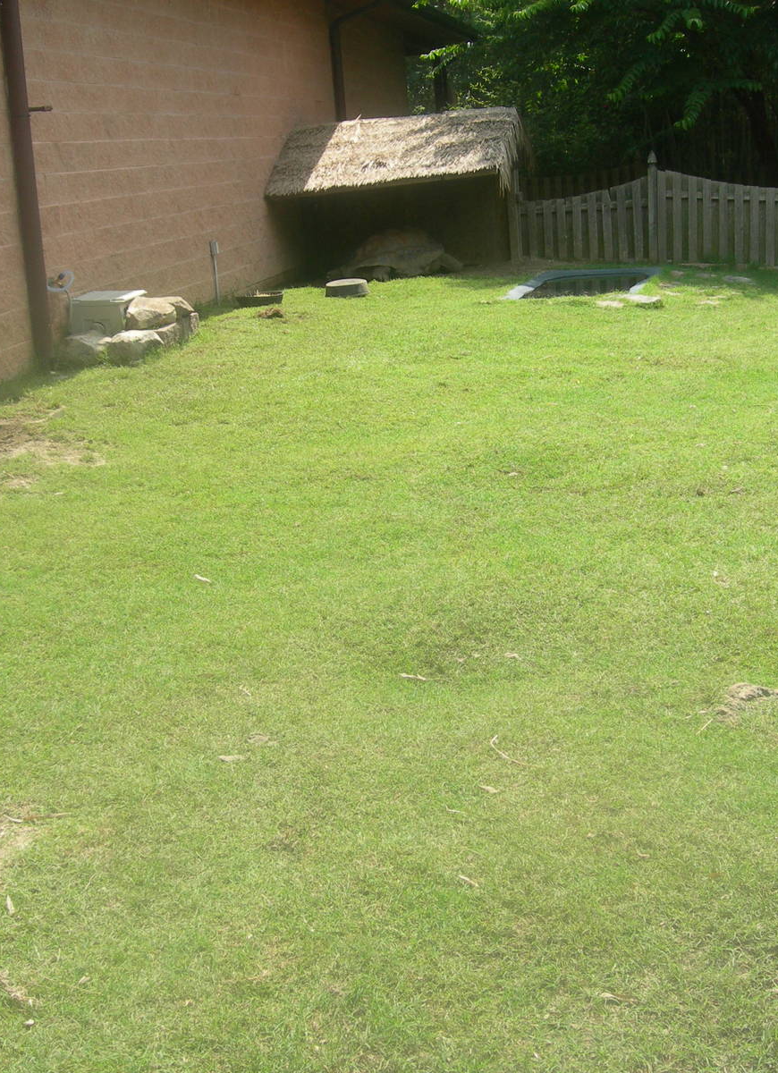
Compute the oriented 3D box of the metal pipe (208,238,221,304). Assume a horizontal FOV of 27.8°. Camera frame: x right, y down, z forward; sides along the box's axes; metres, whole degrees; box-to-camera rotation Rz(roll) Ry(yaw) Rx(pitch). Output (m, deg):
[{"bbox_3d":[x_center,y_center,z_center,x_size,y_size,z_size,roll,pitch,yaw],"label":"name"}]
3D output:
[{"bbox_3d":[-1.542,-2.346,13.950,0.070,0.570,0.070,-2,14,10],"label":"metal pipe"}]

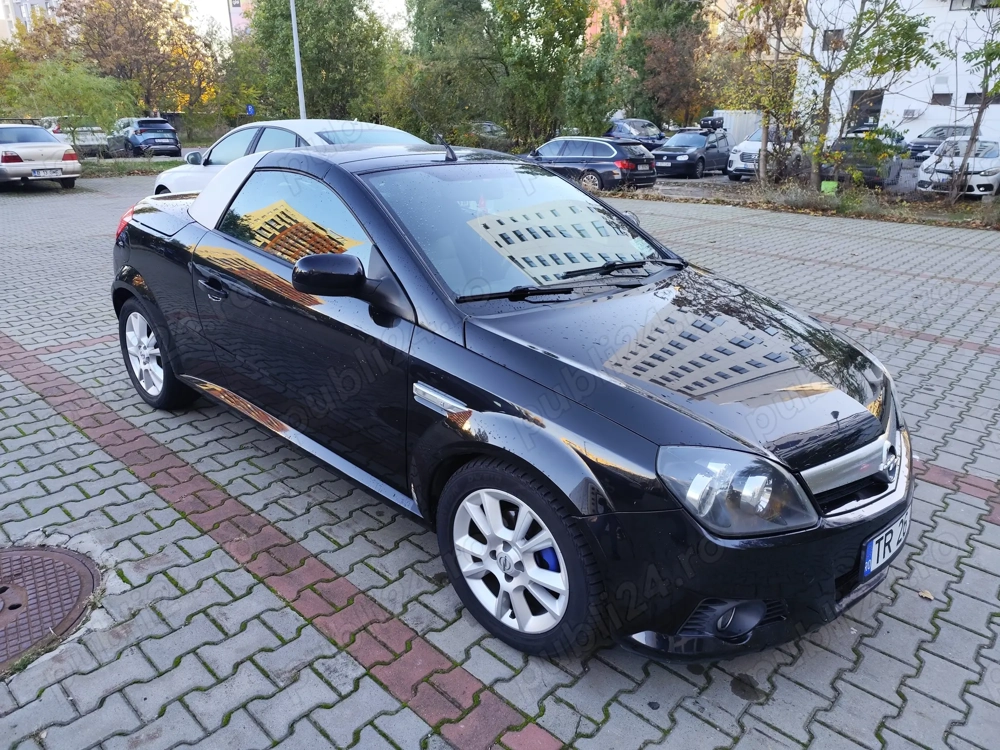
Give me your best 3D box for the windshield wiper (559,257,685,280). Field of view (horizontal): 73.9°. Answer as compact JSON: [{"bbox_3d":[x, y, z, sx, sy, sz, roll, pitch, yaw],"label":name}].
[{"bbox_3d":[0.461,-0.374,2.388,0.690,0.055,0.075,-13,25,-41],"label":"windshield wiper"}]

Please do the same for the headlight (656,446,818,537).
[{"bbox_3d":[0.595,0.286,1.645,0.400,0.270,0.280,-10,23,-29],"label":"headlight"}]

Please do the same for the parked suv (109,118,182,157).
[{"bbox_3d":[-15.577,-10.499,29.277,1.865,1.645,4.515,-13,25,-32],"label":"parked suv"}]

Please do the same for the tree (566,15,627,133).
[{"bbox_3d":[3.325,-9.760,23.116,2.350,5.060,2.350,1,20,0],"label":"tree"}]

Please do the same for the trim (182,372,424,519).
[{"bbox_3d":[-0.859,0.202,2.627,1.700,0.070,0.045,18,26,38],"label":"trim"}]

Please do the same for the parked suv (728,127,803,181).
[{"bbox_3d":[8.892,-6.999,21.117,1.880,1.680,4.700,16,25,34],"label":"parked suv"}]

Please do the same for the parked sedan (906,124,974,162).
[{"bbox_3d":[19.873,-10.235,29.584,4.486,1.650,1.839,-17,27,-39],"label":"parked sedan"}]

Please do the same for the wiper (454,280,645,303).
[{"bbox_3d":[0.211,-0.287,2.273,0.760,0.060,0.090,-10,23,-27],"label":"wiper"}]

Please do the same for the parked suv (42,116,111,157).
[{"bbox_3d":[-18.058,-10.030,28.000,1.850,1.640,4.450,-16,27,-39],"label":"parked suv"}]

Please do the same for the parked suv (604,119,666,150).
[{"bbox_3d":[5.964,-10.093,28.583,1.800,1.620,4.300,-13,25,-32],"label":"parked suv"}]

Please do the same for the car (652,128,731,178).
[{"bbox_3d":[6.481,-7.500,22.573,1.750,1.460,4.150,16,26,35],"label":"car"}]

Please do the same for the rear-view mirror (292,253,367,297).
[{"bbox_3d":[-0.498,-0.294,1.942,0.105,0.120,0.185,18,27,39],"label":"rear-view mirror"}]

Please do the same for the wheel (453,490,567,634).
[{"bbox_3d":[0.072,0.519,1.970,0.437,0.437,0.160,18,26,38],"label":"wheel"}]

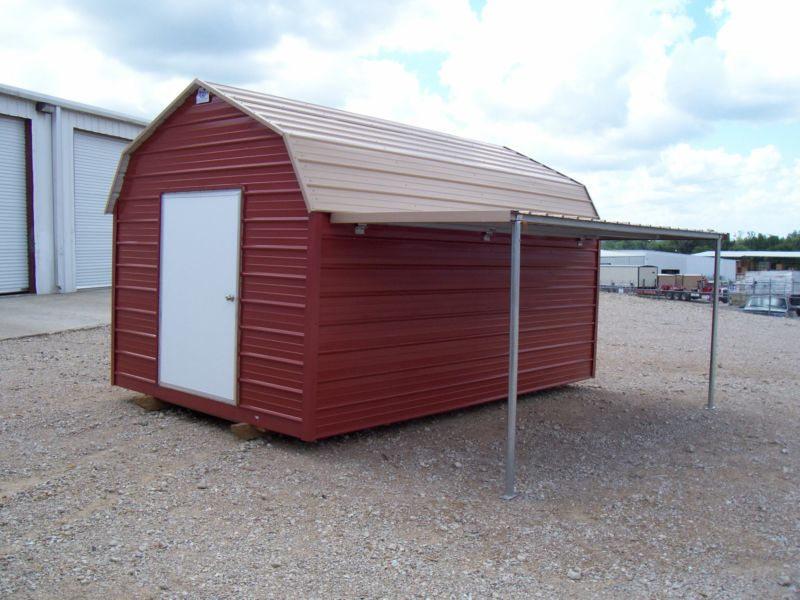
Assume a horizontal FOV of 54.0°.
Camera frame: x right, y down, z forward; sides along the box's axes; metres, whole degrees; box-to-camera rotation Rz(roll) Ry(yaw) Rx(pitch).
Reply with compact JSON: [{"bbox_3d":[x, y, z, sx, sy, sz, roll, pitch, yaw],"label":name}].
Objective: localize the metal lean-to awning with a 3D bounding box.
[{"bbox_3d":[1.412,0.247,7.218,1.693,1.911,4.029,5,5,42],"label":"metal lean-to awning"}]

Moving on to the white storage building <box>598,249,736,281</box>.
[{"bbox_3d":[29.840,-3.360,88.000,15.500,4.600,12.000,3,4,19],"label":"white storage building"}]

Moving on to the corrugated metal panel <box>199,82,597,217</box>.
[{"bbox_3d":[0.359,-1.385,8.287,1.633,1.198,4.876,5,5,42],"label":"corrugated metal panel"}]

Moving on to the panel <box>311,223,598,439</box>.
[{"bbox_3d":[0.864,0.142,7.867,0.059,1.782,4.669,5,5,42],"label":"panel"}]

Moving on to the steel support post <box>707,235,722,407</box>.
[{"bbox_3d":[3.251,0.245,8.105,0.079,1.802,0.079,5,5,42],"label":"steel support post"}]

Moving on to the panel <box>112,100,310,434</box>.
[{"bbox_3d":[-1.822,-0.451,7.117,3.088,2.911,0.069,5,5,42],"label":"panel"}]

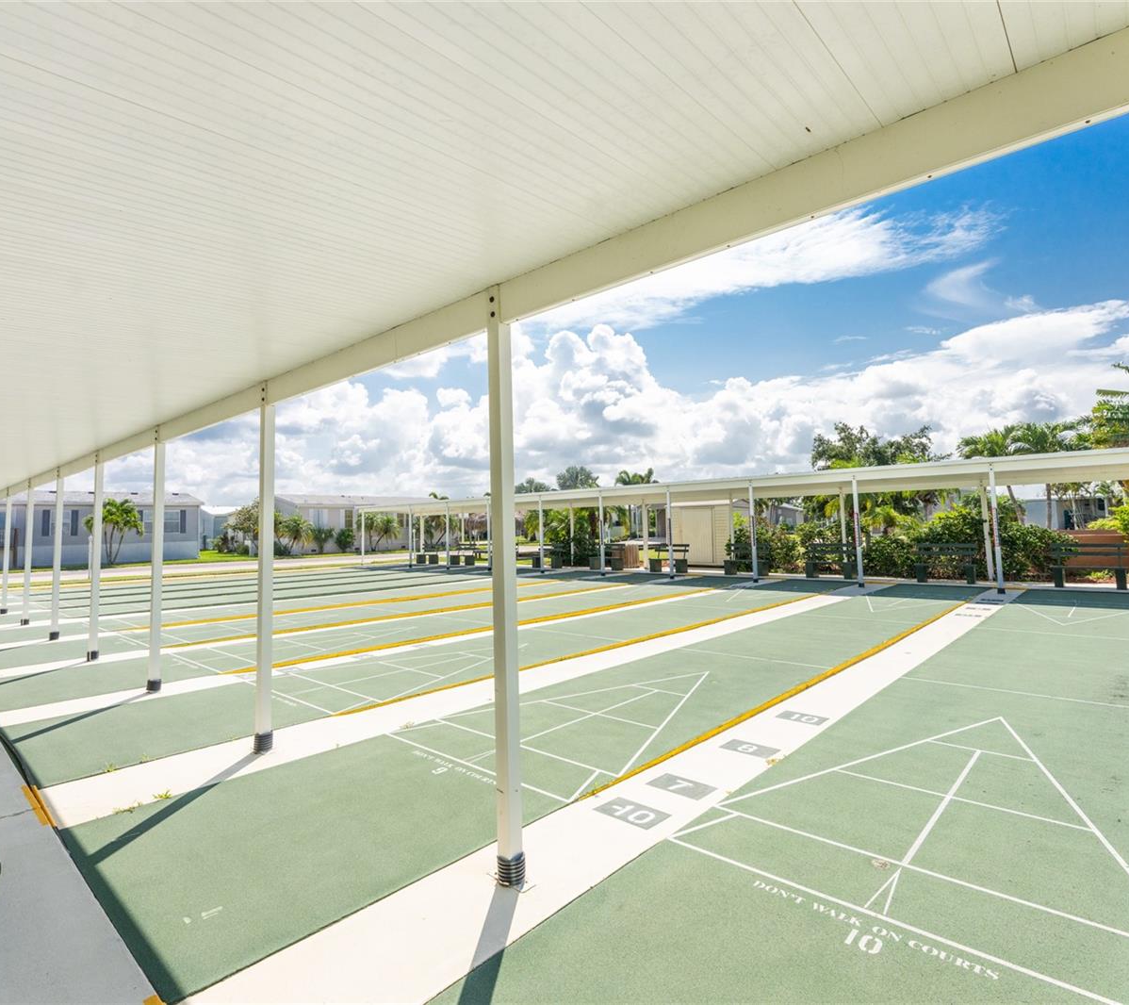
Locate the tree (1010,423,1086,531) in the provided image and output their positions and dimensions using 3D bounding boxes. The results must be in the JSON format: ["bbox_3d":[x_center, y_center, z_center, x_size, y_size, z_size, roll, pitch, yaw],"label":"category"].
[{"bbox_3d":[21.438,-0.676,26.125,2.750,5.825,2.612,-3,-3,39],"label":"tree"}]

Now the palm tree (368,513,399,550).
[{"bbox_3d":[-14.937,2.417,48.066,2.300,3.098,2.185,0,-3,-17],"label":"palm tree"}]

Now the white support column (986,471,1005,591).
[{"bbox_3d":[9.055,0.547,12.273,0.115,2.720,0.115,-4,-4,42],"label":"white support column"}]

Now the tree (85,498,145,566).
[{"bbox_3d":[-26.097,1.709,34.039,2.823,3.968,2.800,1,-3,-37],"label":"tree"}]

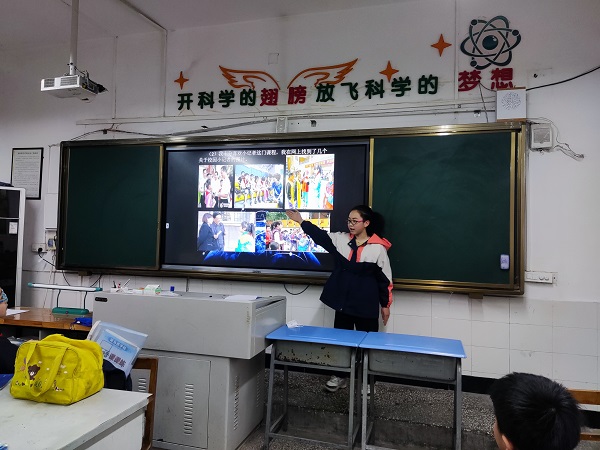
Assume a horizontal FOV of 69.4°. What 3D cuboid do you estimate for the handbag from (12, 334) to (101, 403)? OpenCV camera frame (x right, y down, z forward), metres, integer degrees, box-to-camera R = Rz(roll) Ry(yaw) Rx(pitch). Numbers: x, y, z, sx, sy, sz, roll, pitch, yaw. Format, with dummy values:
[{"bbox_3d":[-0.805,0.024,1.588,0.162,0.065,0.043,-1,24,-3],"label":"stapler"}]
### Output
[{"bbox_3d":[-0.936,0.548,1.704,0.270,0.216,0.190,1,-1,15],"label":"handbag"}]

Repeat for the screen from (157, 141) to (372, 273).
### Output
[{"bbox_3d":[-0.366,-0.143,3.958,1.970,1.165,0.080,1,-1,15],"label":"screen"}]

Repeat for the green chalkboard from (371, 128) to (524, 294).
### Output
[{"bbox_3d":[1.149,-0.117,3.503,1.165,1.250,0.070,1,-1,15],"label":"green chalkboard"}]

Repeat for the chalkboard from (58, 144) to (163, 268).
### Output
[{"bbox_3d":[-1.901,-0.172,4.346,1.175,1.250,0.070,1,-1,15],"label":"chalkboard"}]

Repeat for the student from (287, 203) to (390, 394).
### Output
[{"bbox_3d":[0.290,0.572,3.398,0.820,1.450,0.430,1,-1,15],"label":"student"}]

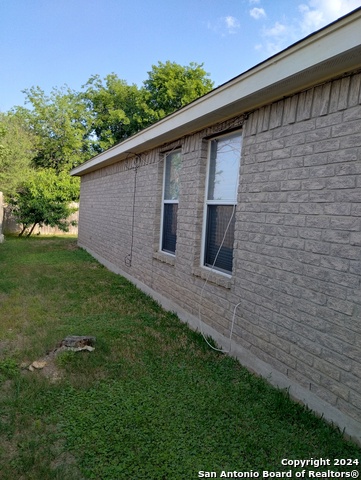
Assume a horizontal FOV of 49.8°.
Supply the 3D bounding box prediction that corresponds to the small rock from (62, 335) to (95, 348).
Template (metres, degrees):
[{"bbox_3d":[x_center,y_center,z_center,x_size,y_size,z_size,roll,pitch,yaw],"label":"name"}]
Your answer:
[{"bbox_3d":[-1.037,1.035,4.004,0.360,0.090,0.220,2,4,-14],"label":"small rock"}]

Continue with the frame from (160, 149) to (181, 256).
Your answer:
[{"bbox_3d":[-0.095,-0.528,5.666,0.100,1.520,0.880,2,4,-24],"label":"frame"}]

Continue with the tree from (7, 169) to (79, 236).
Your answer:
[{"bbox_3d":[-5.722,-1.572,16.422,3.150,2.950,2.900,2,4,-19],"label":"tree"}]

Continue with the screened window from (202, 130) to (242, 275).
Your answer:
[{"bbox_3d":[0.492,-0.397,4.311,0.100,1.520,0.880,2,4,-24],"label":"screened window"}]

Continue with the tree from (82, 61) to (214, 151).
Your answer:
[{"bbox_3d":[-2.554,-6.579,27.687,9.800,11.700,9.000,3,4,-6],"label":"tree"}]

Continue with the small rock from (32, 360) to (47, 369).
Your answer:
[{"bbox_3d":[-1.236,1.085,3.410,0.125,0.050,0.090,2,4,-19],"label":"small rock"}]

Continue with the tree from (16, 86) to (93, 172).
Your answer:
[{"bbox_3d":[-7.731,-5.062,23.796,5.600,8.600,5.400,2,4,-18],"label":"tree"}]

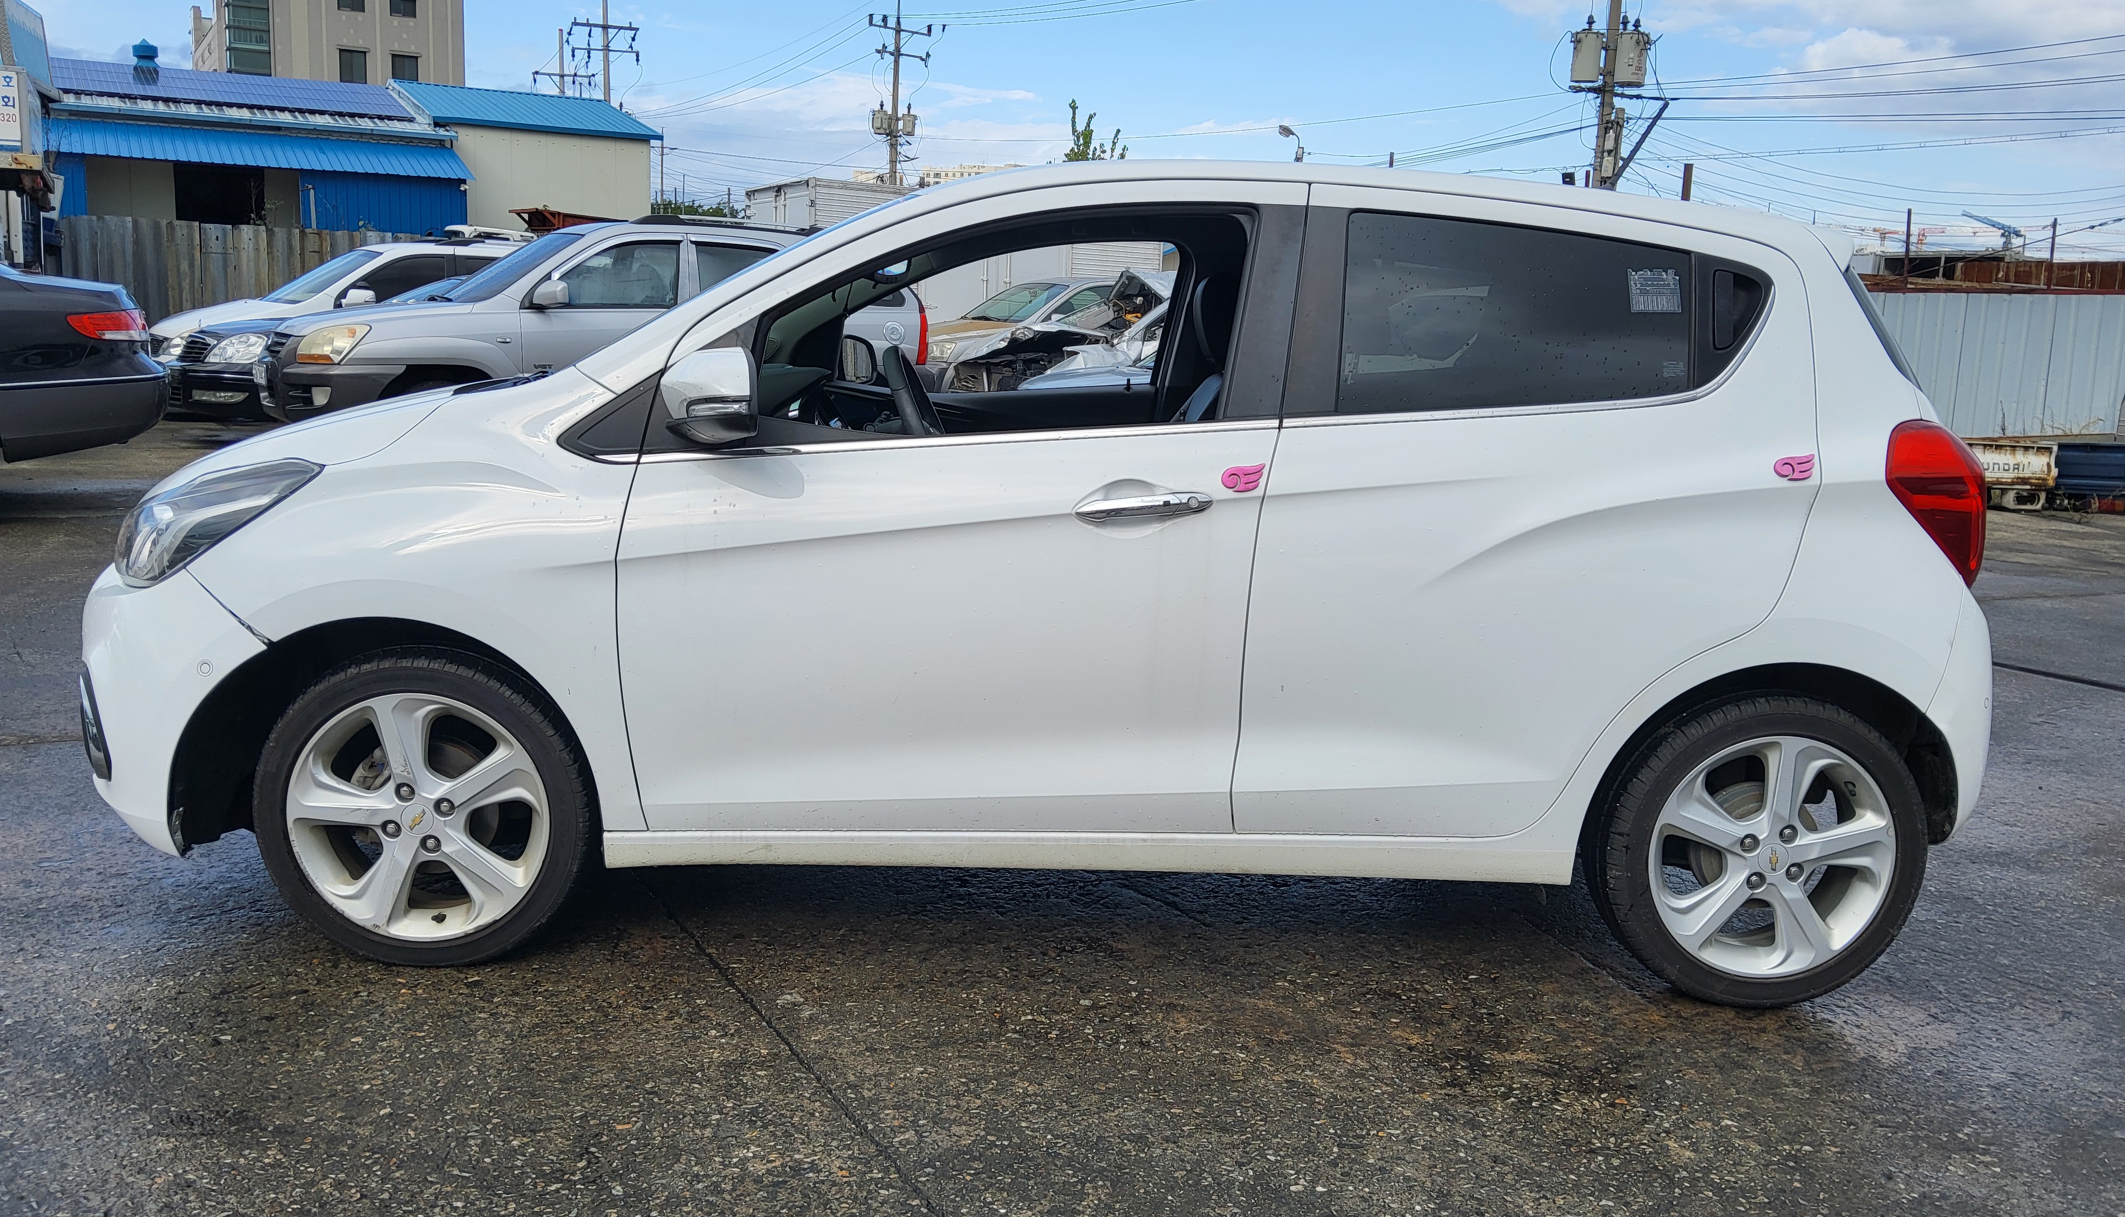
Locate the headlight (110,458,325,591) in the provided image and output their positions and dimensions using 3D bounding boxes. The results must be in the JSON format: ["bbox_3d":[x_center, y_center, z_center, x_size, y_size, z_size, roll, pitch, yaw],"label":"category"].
[{"bbox_3d":[-1.520,-0.161,2.893,0.480,0.250,0.330,2,10,-2],"label":"headlight"}]

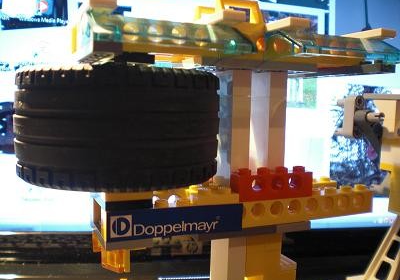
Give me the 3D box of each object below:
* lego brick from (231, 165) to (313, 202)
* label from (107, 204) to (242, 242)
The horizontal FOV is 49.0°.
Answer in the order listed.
[{"bbox_3d":[0.027,0.016,0.167,0.032,0.011,0.008,-1,6,-24],"label":"lego brick"},{"bbox_3d":[-0.007,0.028,0.148,0.049,0.010,0.001,0,6,-24],"label":"label"}]

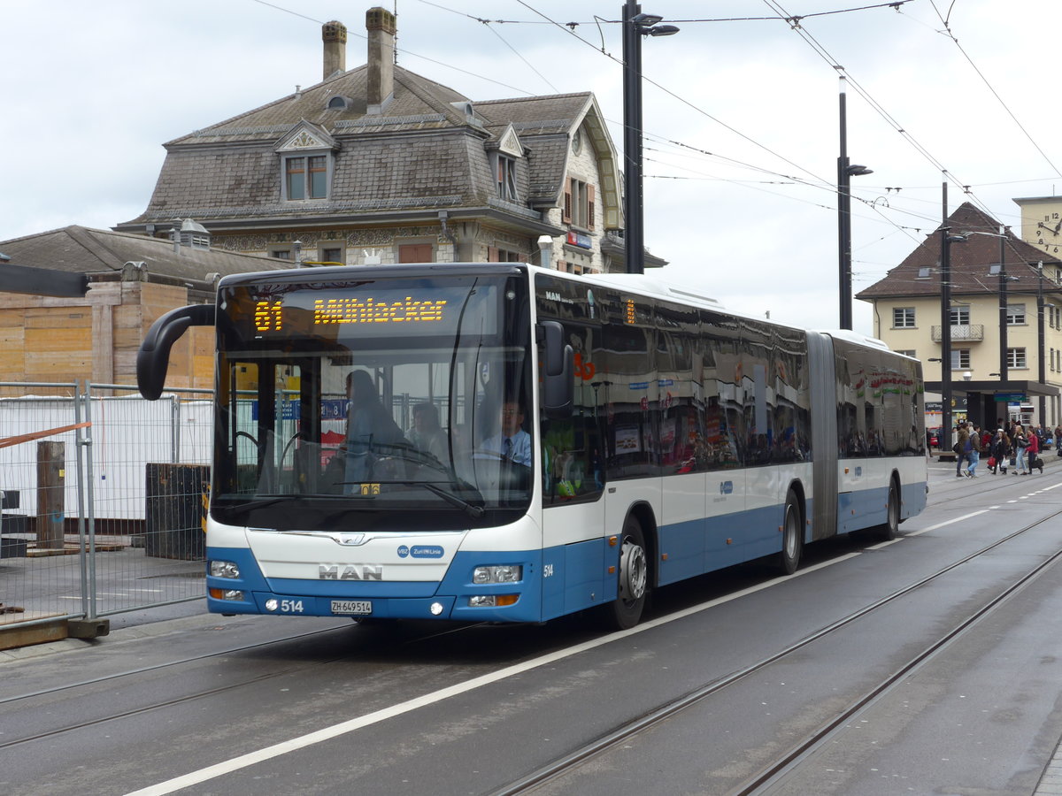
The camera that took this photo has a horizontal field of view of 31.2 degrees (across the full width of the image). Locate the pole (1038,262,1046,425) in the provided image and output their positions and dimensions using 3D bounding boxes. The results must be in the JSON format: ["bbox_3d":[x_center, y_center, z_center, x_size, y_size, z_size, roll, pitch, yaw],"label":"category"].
[{"bbox_3d":[34.083,-2.934,127.049,0.420,12.388,0.420,0,-1,20],"label":"pole"}]

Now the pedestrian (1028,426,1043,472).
[{"bbox_3d":[16.893,1.743,63.700,0.500,1.618,0.500,0,-1,-18],"label":"pedestrian"}]

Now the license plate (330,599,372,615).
[{"bbox_3d":[-1.232,1.442,13.069,0.300,0.081,0.012,0,-1,20],"label":"license plate"}]

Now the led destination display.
[{"bbox_3d":[-1.205,-0.603,13.314,2.126,0.400,0.100,0,-1,20],"label":"led destination display"}]

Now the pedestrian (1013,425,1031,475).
[{"bbox_3d":[16.239,1.734,63.000,0.500,1.633,0.500,0,-1,-18],"label":"pedestrian"}]

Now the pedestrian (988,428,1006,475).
[{"bbox_3d":[15.325,1.778,62.500,0.450,1.492,0.520,1,-1,-38],"label":"pedestrian"}]

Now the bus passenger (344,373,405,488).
[{"bbox_3d":[-1.243,0.638,14.789,0.420,1.710,0.500,0,-1,20],"label":"bus passenger"}]

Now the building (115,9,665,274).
[{"bbox_3d":[-4.359,-5.940,78.081,15.400,17.200,22.400,0,-1,20],"label":"building"}]

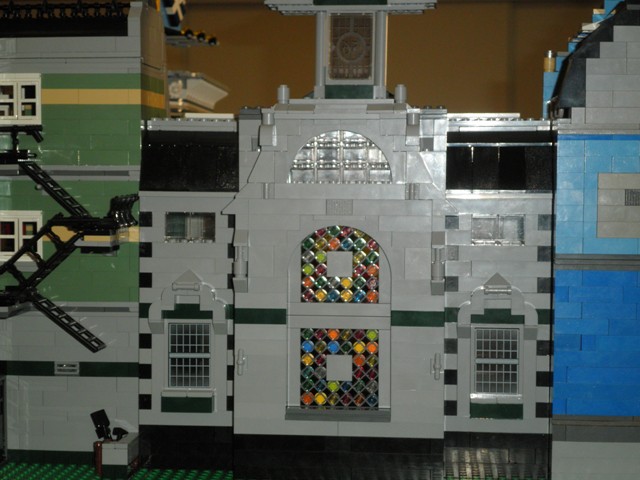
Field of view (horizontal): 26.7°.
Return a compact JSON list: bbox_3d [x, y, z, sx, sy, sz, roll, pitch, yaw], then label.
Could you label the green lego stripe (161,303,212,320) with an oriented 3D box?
[{"bbox_3d":[-0.082,0.045,0.844,0.032,0.010,0.008,1,3,6],"label":"green lego stripe"}]

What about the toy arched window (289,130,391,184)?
[{"bbox_3d":[0.013,-0.051,0.822,0.064,0.032,0.008,1,3,6],"label":"toy arched window"}]

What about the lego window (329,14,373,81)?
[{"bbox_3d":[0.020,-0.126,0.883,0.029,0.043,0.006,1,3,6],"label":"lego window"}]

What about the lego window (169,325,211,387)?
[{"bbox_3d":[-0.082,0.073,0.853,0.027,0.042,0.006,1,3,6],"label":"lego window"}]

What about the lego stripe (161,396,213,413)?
[{"bbox_3d":[-0.083,0.103,0.847,0.032,0.010,0.008,1,3,6],"label":"lego stripe"}]

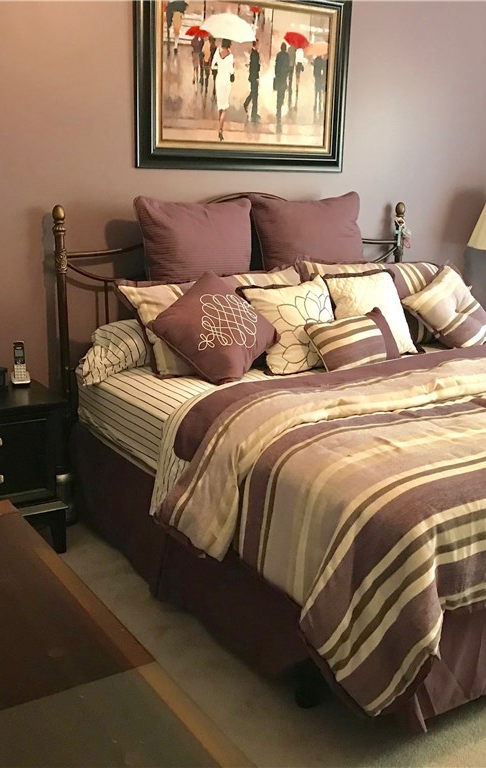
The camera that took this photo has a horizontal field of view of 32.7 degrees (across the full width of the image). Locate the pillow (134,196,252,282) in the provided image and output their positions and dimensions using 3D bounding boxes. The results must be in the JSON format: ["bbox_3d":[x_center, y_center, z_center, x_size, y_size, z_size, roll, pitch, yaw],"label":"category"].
[{"bbox_3d":[-0.203,-0.514,3.819,0.620,0.650,0.190,-7,4,-31],"label":"pillow"}]

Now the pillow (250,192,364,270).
[{"bbox_3d":[0.325,-0.598,4.133,0.650,0.660,0.190,-7,4,-31],"label":"pillow"}]

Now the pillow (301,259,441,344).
[{"bbox_3d":[0.675,-0.392,4.152,0.920,0.460,0.190,-7,-10,-31],"label":"pillow"}]

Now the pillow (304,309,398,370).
[{"bbox_3d":[0.493,-0.205,3.744,0.440,0.280,0.130,-12,-18,-35],"label":"pillow"}]

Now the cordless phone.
[{"bbox_3d":[-1.005,-0.096,3.764,0.080,0.180,0.090,-8,16,-33],"label":"cordless phone"}]

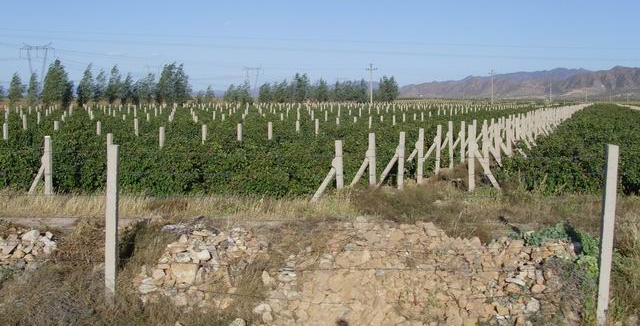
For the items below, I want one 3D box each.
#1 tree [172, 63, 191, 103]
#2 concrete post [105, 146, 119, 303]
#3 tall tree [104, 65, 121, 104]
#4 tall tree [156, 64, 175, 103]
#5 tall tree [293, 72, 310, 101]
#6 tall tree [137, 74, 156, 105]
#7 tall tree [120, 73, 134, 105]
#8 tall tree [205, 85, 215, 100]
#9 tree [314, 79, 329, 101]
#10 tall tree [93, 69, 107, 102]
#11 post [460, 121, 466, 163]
[{"bbox_3d":[-33.612,-19.051,175.000,4.499,10.193,4.499,0,5,0],"label":"tree"},{"bbox_3d":[-2.350,0.672,8.200,0.118,1.786,0.118,2,5,3],"label":"concrete post"},{"bbox_3d":[-50.357,-18.808,175.000,3.999,9.707,3.999,0,5,0],"label":"tall tree"},{"bbox_3d":[-37.495,-19.051,175.000,4.499,10.193,4.499,0,5,0],"label":"tall tree"},{"bbox_3d":[-6.157,-25.045,240.000,5.991,9.486,5.991,0,5,0],"label":"tall tree"},{"bbox_3d":[-42.828,-18.143,178.000,5.085,7.899,5.085,0,5,0],"label":"tall tree"},{"bbox_3d":[-50.721,-19.630,190.000,3.689,8.432,3.689,0,5,0],"label":"tall tree"},{"bbox_3d":[-36.011,-22.812,235.000,3.259,4.888,3.259,0,5,0],"label":"tall tree"},{"bbox_3d":[0.499,-24.213,240.000,4.660,7.821,4.660,0,5,0],"label":"tree"},{"bbox_3d":[-53.512,-18.323,175.000,3.499,8.737,3.499,0,5,0],"label":"tall tree"},{"bbox_3d":[4.882,-0.663,24.566,0.120,1.500,0.120,2,5,21],"label":"post"}]

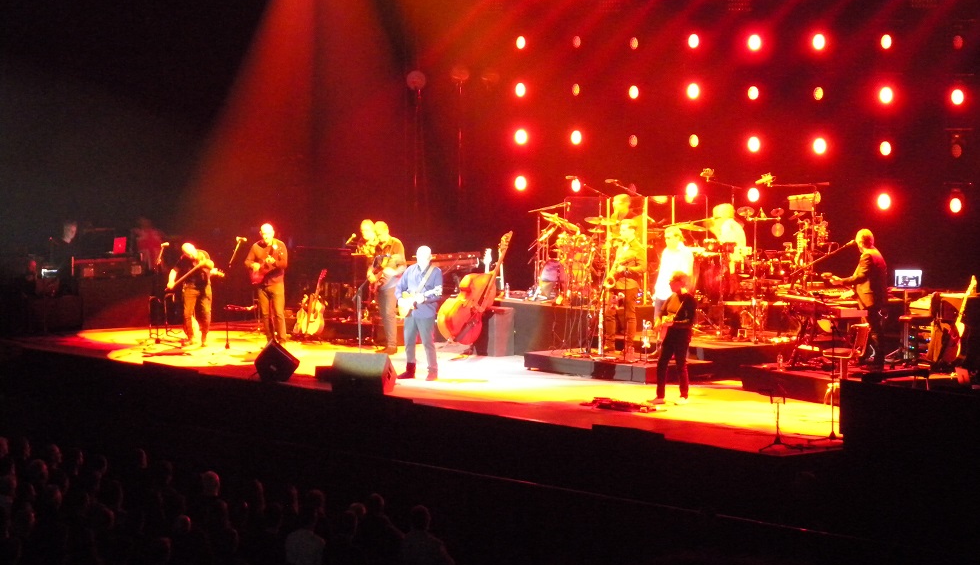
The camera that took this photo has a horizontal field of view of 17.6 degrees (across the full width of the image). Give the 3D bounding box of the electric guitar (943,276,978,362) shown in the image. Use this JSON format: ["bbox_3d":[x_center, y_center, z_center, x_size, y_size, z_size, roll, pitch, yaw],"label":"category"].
[{"bbox_3d":[6.041,0.476,40.800,0.130,1.100,0.400,15,-7,-41],"label":"electric guitar"}]

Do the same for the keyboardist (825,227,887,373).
[{"bbox_3d":[4.804,0.225,41.335,0.720,1.800,0.550,1,4,6],"label":"keyboardist"}]

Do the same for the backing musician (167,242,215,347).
[{"bbox_3d":[-4.464,0.174,47.344,0.680,1.540,0.520,1,4,8],"label":"backing musician"}]

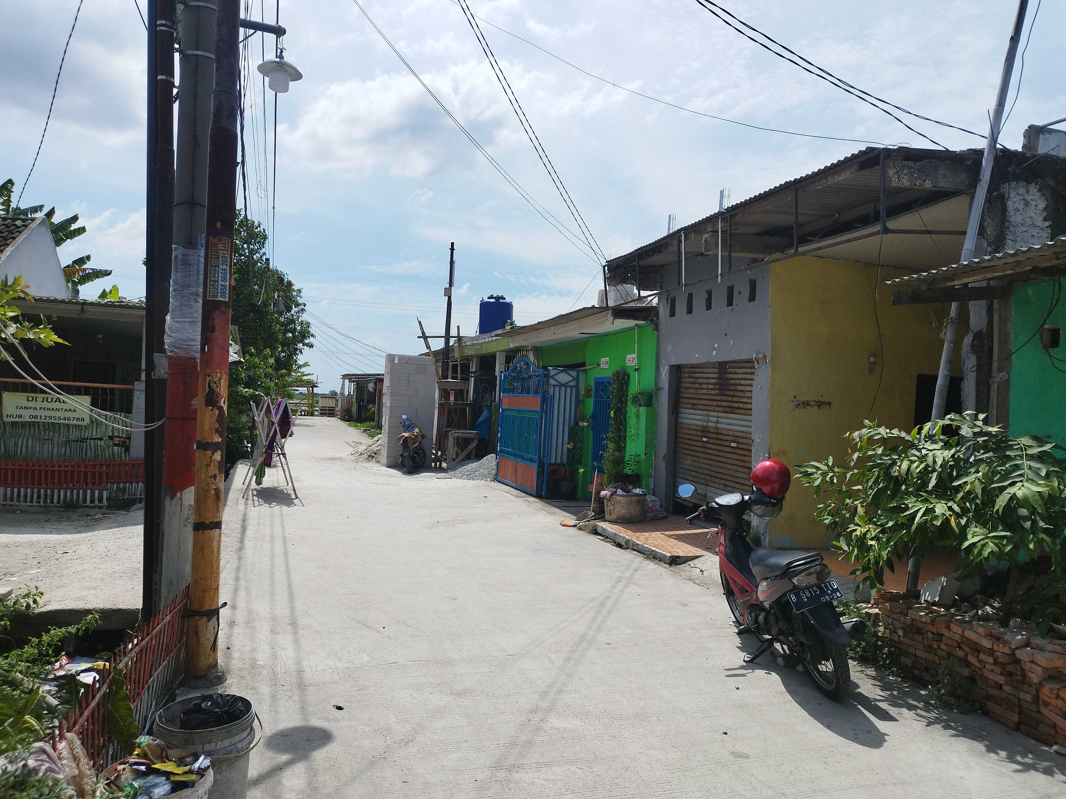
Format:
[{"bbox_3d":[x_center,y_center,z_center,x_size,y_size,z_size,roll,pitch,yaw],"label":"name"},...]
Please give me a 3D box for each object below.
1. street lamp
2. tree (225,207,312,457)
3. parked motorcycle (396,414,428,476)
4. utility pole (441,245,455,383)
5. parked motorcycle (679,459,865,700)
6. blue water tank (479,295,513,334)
[{"bbox_3d":[-1.652,-2.146,4.836,0.285,0.220,0.285,1,0,0],"label":"street lamp"},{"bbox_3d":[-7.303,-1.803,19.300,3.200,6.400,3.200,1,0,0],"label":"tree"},{"bbox_3d":[-2.535,0.927,15.600,0.680,1.180,1.850,1,0,2],"label":"parked motorcycle"},{"bbox_3d":[-1.942,-1.004,16.649,0.200,5.070,0.170,3,0,0],"label":"utility pole"},{"bbox_3d":[1.345,1.014,4.500,0.750,1.200,1.900,1,0,-7],"label":"parked motorcycle"},{"bbox_3d":[-0.942,-2.052,18.500,0.840,1.150,0.840,1,0,0],"label":"blue water tank"}]

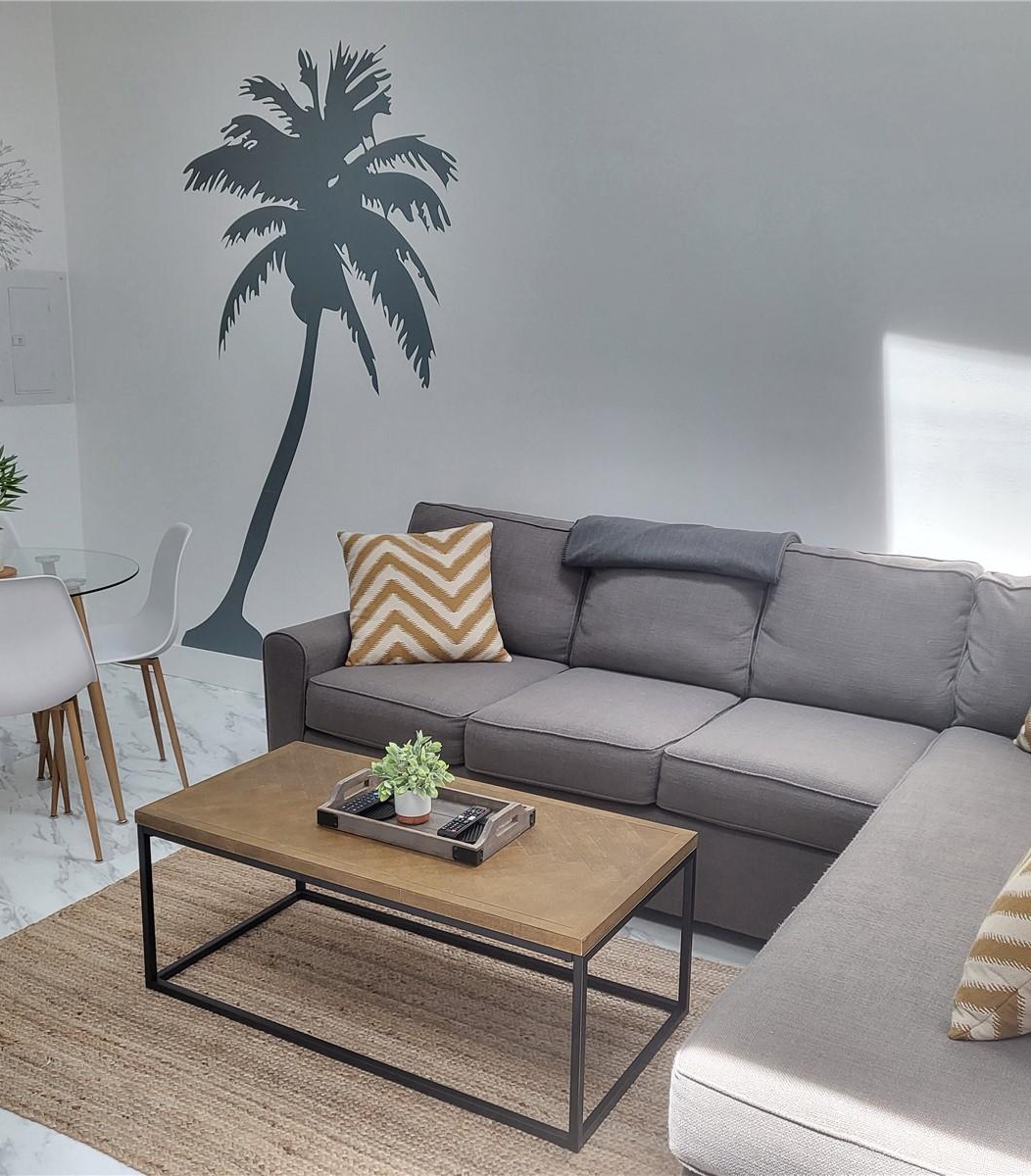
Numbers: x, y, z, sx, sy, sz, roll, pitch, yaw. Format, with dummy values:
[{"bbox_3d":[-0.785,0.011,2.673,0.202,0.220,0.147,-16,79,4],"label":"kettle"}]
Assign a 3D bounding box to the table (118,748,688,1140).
[{"bbox_3d":[-0.226,0.716,2.602,1.107,0.427,0.537,7,13,29],"label":"table"}]

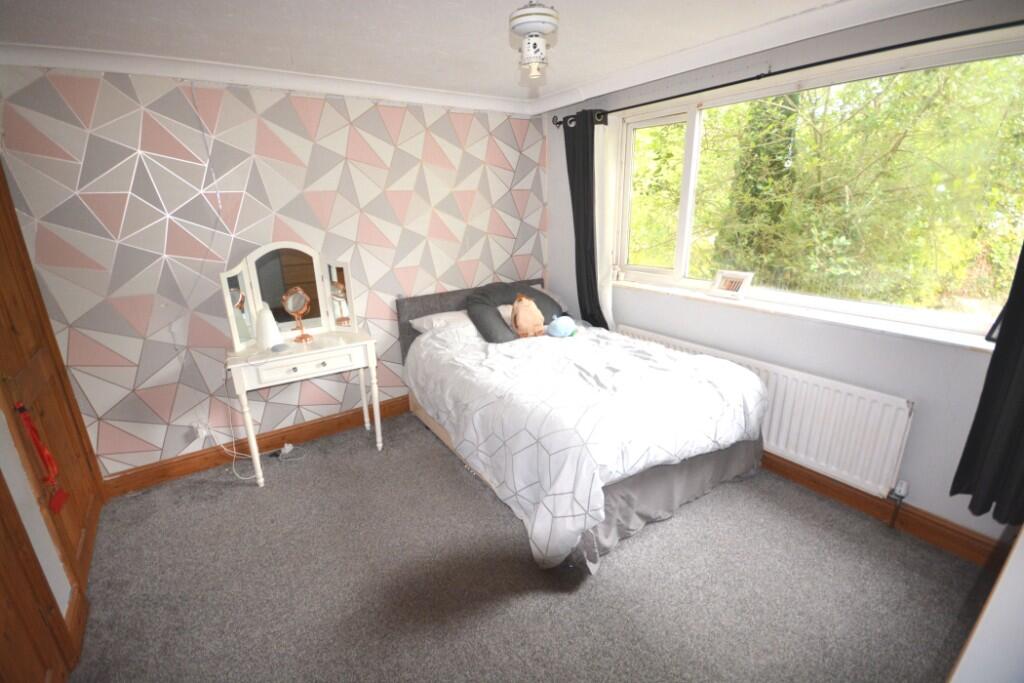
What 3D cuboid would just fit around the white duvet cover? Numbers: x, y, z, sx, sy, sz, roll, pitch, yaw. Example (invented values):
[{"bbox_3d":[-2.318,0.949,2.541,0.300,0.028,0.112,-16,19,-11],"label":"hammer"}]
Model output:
[{"bbox_3d":[0.354,0.346,2.765,1.460,0.580,1.830,-13,21,-32],"label":"white duvet cover"}]

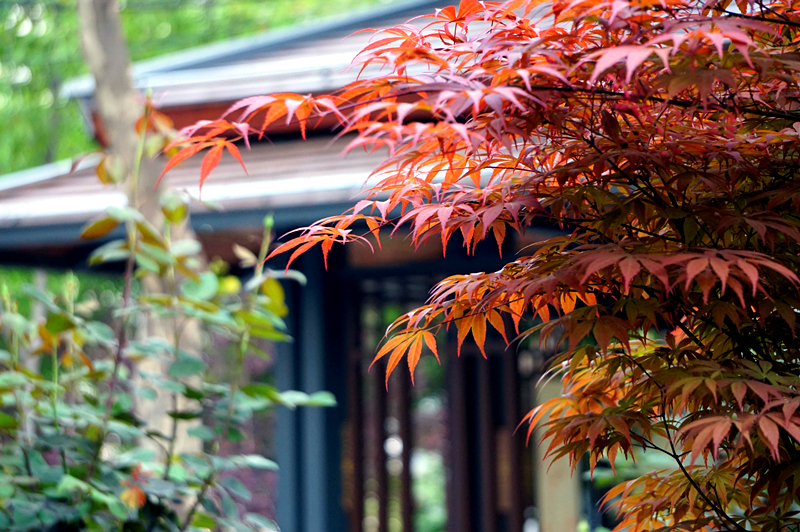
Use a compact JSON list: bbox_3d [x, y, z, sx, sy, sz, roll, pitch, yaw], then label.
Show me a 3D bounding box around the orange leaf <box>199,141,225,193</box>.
[{"bbox_3d":[-0.177,-0.091,3.200,0.020,0.054,0.012,19,-13,5],"label":"orange leaf"}]

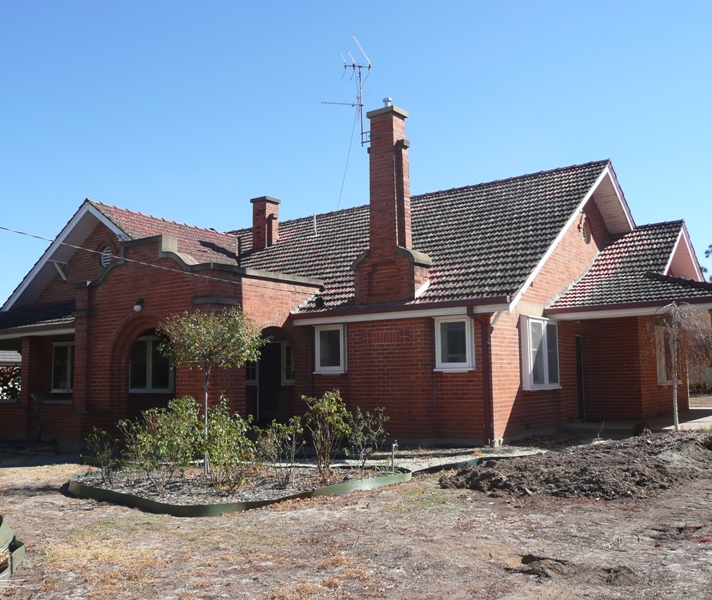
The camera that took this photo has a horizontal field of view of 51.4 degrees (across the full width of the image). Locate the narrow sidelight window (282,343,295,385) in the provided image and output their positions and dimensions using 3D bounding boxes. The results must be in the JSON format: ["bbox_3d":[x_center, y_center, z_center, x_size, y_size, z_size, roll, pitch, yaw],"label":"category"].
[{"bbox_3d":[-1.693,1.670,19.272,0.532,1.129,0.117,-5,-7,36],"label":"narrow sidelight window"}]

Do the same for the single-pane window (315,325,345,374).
[{"bbox_3d":[-0.563,1.121,16.799,0.860,1.100,0.166,-5,-7,36],"label":"single-pane window"}]

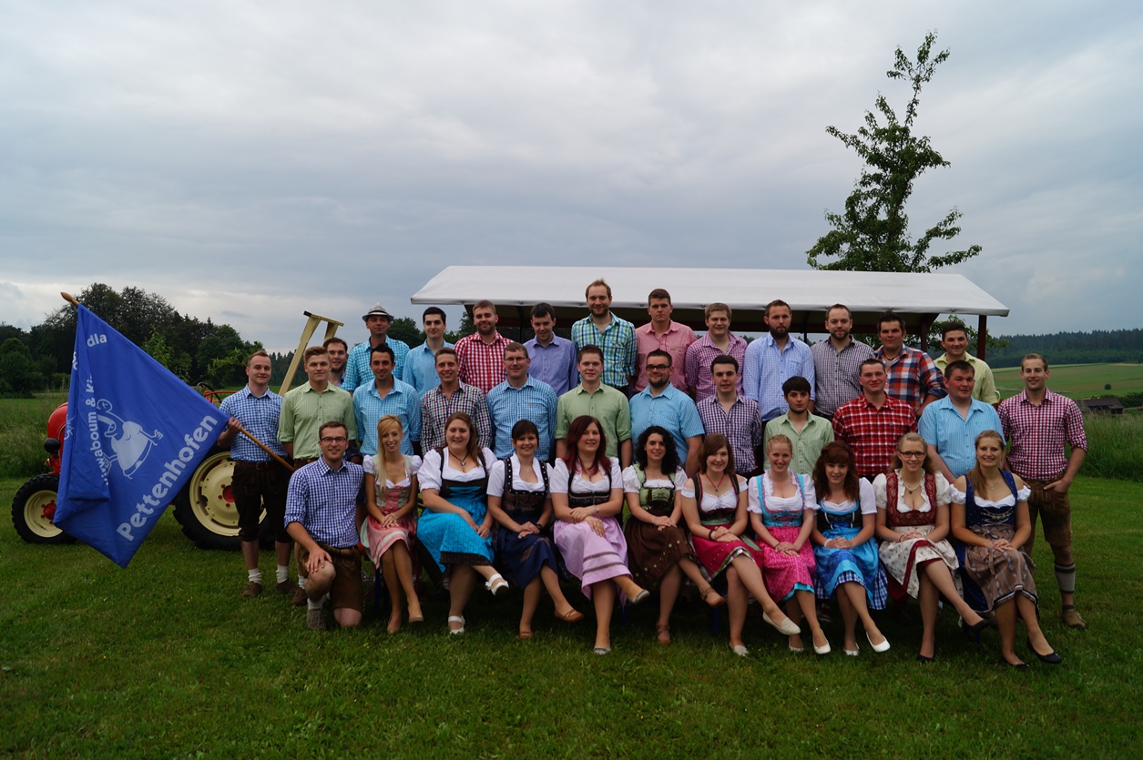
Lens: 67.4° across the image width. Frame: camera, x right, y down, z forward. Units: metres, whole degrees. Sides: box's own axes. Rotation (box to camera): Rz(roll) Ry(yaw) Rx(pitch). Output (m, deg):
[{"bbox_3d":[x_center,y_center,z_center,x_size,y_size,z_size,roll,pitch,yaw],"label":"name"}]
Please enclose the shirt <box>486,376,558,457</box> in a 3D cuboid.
[{"bbox_3d":[-0.340,0.266,5.930,0.510,0.620,0.300,1,1,-2],"label":"shirt"}]

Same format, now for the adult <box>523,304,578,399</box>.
[{"bbox_3d":[-0.167,0.282,6.530,0.500,1.739,0.320,1,0,2],"label":"adult"}]

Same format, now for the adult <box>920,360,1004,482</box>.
[{"bbox_3d":[2.570,0.750,5.650,0.560,1.750,0.360,1,1,16],"label":"adult"}]

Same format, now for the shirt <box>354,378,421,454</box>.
[{"bbox_3d":[-1.299,0.272,6.020,0.500,0.620,0.300,1,1,-7],"label":"shirt"}]

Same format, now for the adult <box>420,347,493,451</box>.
[{"bbox_3d":[-0.830,0.670,6.150,0.520,1.810,0.340,1,1,0],"label":"adult"}]

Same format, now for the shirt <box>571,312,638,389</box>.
[{"bbox_3d":[0.247,-0.222,6.554,0.530,0.600,0.300,1,1,7],"label":"shirt"}]

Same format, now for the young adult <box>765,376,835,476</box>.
[{"bbox_3d":[1.563,0.797,5.880,0.500,1.656,0.320,1,0,9],"label":"young adult"}]

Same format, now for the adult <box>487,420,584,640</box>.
[{"bbox_3d":[-0.239,0.926,5.620,0.580,1.319,0.780,1,0,-6],"label":"adult"}]

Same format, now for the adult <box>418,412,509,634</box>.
[{"bbox_3d":[-0.708,0.874,5.550,0.600,1.314,0.850,1,1,-9],"label":"adult"}]

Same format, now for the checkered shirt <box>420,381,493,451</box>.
[{"bbox_3d":[-0.854,0.307,6.304,0.540,0.600,0.300,1,1,6],"label":"checkered shirt"}]

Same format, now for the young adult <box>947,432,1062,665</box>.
[{"bbox_3d":[2.530,0.962,5.040,0.540,1.310,0.780,1,1,6],"label":"young adult"}]

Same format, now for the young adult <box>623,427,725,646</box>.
[{"bbox_3d":[0.622,0.937,5.420,0.570,1.262,0.820,1,1,-6],"label":"young adult"}]

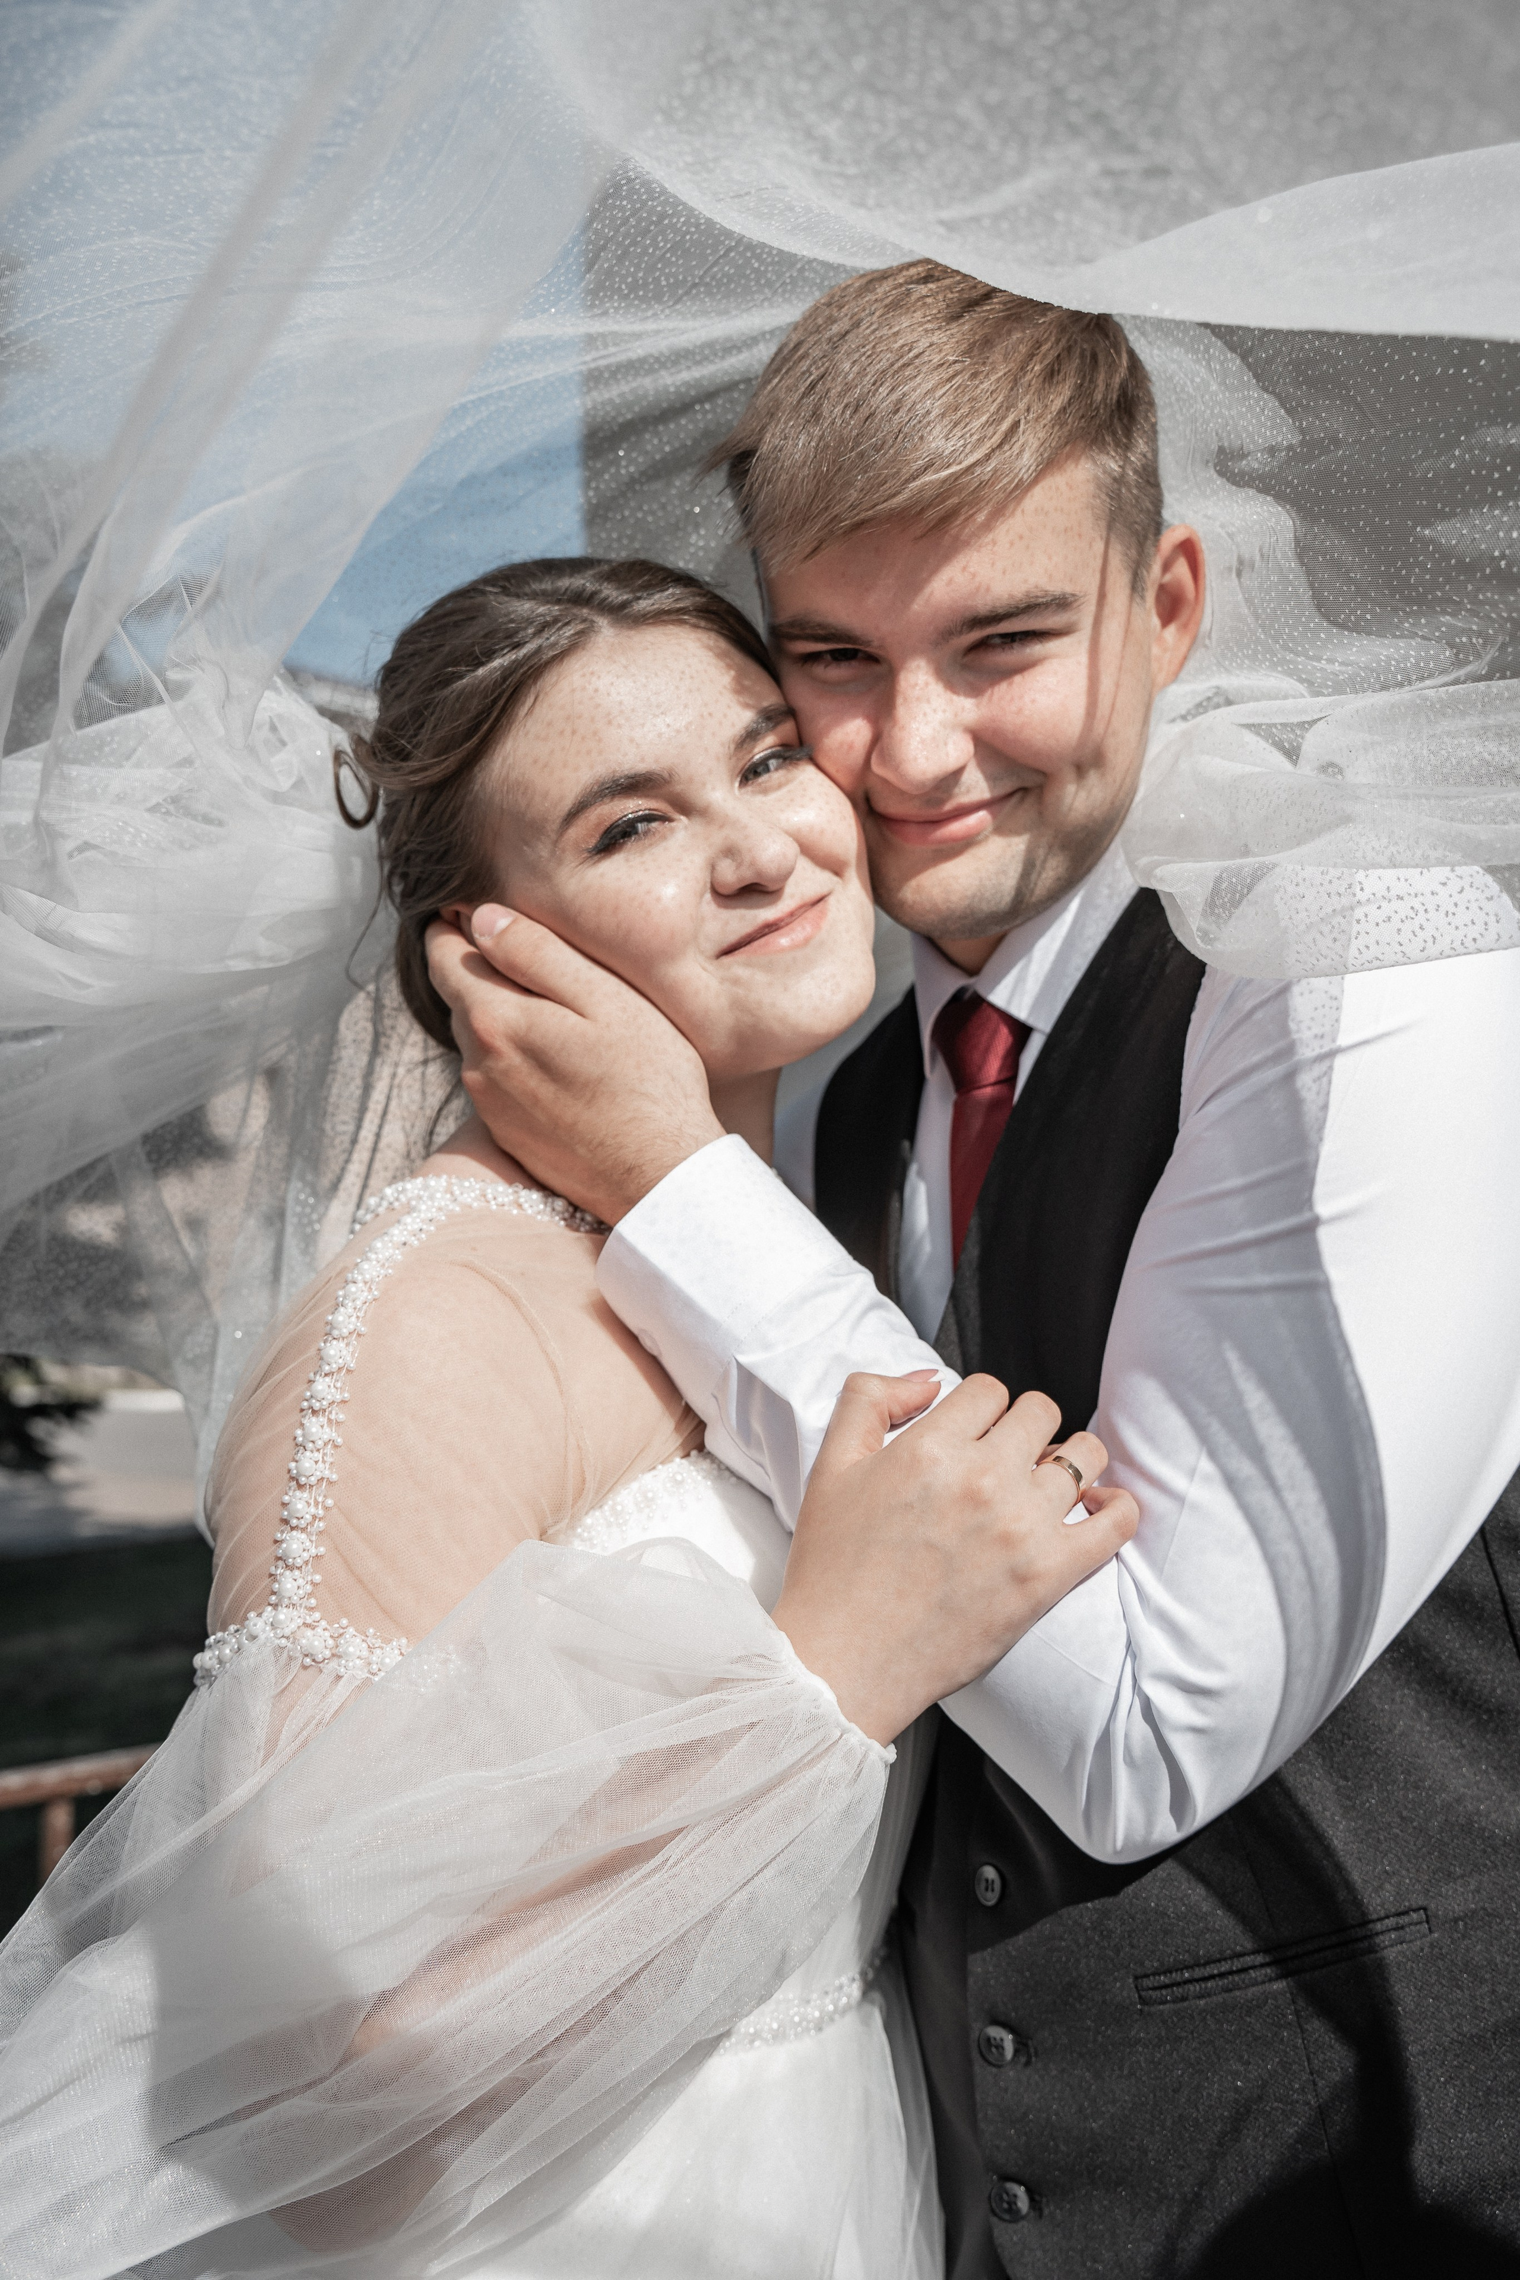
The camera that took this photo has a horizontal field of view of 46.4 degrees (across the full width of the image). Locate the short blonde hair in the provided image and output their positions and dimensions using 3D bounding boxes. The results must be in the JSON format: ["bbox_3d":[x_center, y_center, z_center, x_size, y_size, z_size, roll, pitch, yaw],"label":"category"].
[{"bbox_3d":[0.075,-0.257,0.725,0.175,0.170,0.205,1,21,20],"label":"short blonde hair"}]

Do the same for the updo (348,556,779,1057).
[{"bbox_3d":[-0.083,-0.142,0.770,0.175,0.205,0.220,-31,12,-25],"label":"updo"}]

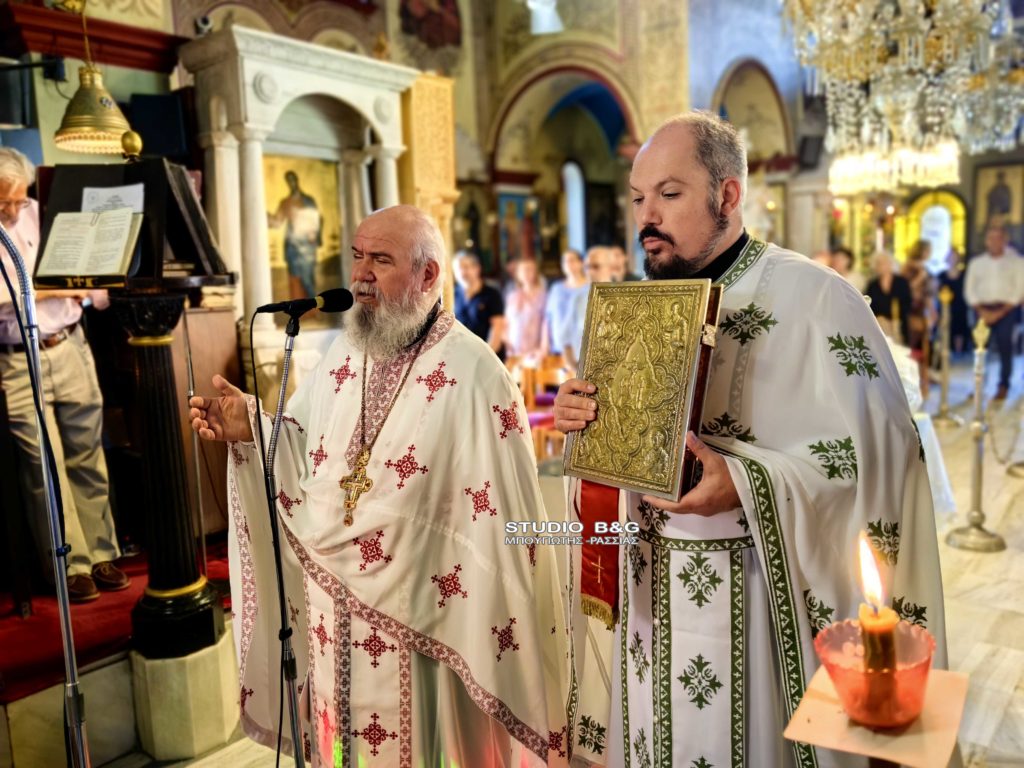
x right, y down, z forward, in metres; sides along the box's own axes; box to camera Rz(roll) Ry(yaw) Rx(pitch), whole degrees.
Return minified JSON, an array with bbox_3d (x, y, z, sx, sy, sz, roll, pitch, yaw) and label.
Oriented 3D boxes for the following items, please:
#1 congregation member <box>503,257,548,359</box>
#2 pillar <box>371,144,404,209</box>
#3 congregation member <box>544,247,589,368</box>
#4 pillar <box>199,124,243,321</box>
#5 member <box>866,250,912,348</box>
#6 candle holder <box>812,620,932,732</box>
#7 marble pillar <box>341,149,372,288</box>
[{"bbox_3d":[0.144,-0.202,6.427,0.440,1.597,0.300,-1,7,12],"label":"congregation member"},{"bbox_3d":[-0.767,-0.958,5.060,0.155,1.069,0.155,4,9,39],"label":"pillar"},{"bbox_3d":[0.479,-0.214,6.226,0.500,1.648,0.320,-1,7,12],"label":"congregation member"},{"bbox_3d":[-1.615,-0.857,4.518,0.150,1.069,0.150,4,9,39],"label":"pillar"},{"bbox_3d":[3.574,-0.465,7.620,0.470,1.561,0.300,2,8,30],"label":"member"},{"bbox_3d":[0.241,0.199,0.533,0.081,0.052,0.081,-2,7,0],"label":"candle holder"},{"bbox_3d":[-1.008,-0.974,5.256,0.145,1.069,0.145,4,9,39],"label":"marble pillar"}]

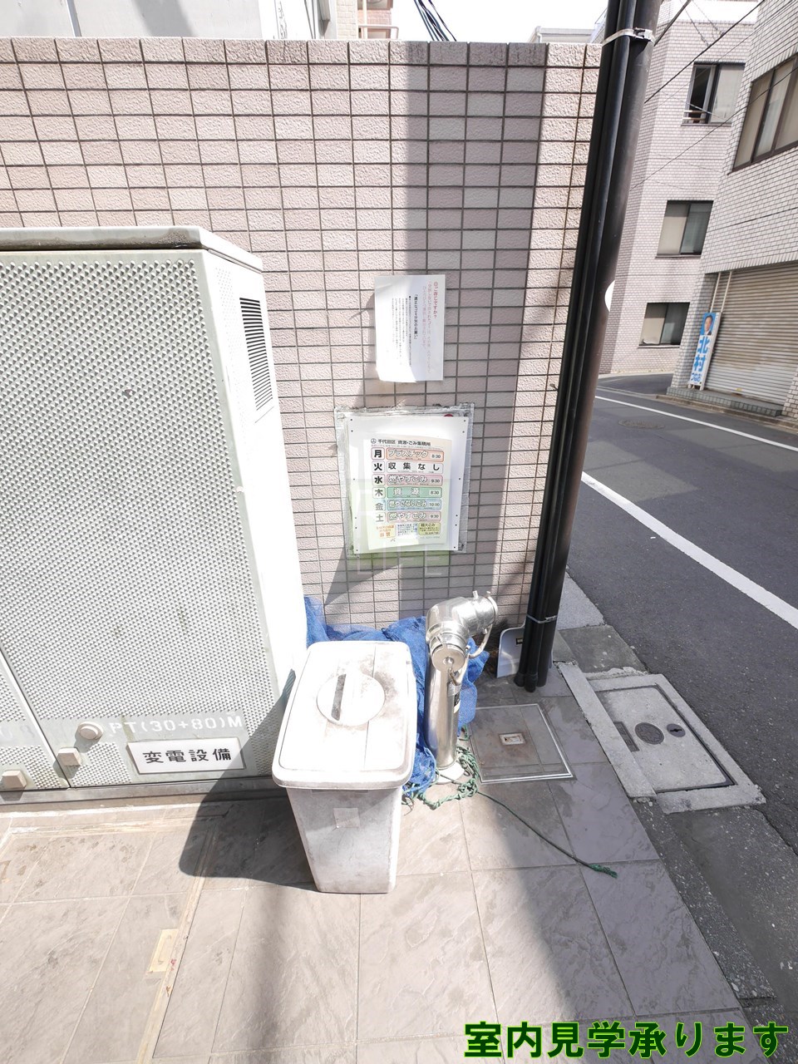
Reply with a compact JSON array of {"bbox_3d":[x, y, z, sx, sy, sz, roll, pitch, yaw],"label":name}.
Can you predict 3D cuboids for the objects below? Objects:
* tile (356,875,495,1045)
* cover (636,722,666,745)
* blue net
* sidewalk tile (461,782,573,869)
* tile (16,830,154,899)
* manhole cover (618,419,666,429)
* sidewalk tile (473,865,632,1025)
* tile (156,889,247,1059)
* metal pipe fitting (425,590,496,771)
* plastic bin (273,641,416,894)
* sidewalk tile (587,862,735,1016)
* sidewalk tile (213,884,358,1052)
[{"bbox_3d":[0.056,1.015,1.055,0.298,0.020,0.298,-2,24,-3],"label":"tile"},{"bbox_3d":[0.918,0.745,1.577,0.096,0.012,0.096,-2,25,-3],"label":"cover"},{"bbox_3d":[0.011,0.555,1.536,0.760,0.390,0.530,-2,25,-3],"label":"blue net"},{"bbox_3d":[0.340,0.884,1.306,0.296,0.020,0.242,-3,24,-2],"label":"sidewalk tile"},{"bbox_3d":[-0.882,0.961,1.232,0.299,0.020,0.164,-3,24,-2],"label":"tile"},{"bbox_3d":[3.920,-1.738,6.950,0.670,0.030,0.670,-2,25,-3],"label":"manhole cover"},{"bbox_3d":[0.357,1.004,1.067,0.298,0.020,0.298,-2,24,-2],"label":"sidewalk tile"},{"bbox_3d":[-0.457,1.035,1.030,0.119,0.020,0.296,-3,24,-2],"label":"tile"},{"bbox_3d":[0.187,0.506,1.292,0.230,0.670,0.250,-2,25,-3],"label":"metal pipe fitting"},{"bbox_3d":[-0.109,0.647,1.166,0.297,0.536,0.415,-1,25,1],"label":"plastic bin"},{"bbox_3d":[0.619,0.980,1.065,0.227,0.020,0.296,-3,24,-2],"label":"sidewalk tile"},{"bbox_3d":[-0.245,1.024,1.036,0.296,0.020,0.296,-3,24,-2],"label":"sidewalk tile"}]

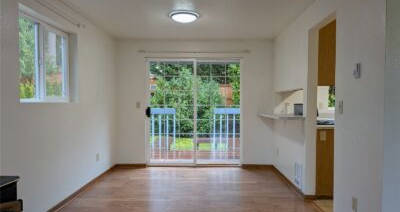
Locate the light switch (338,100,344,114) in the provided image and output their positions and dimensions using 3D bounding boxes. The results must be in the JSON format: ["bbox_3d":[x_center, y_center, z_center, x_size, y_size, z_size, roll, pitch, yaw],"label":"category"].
[{"bbox_3d":[1.314,0.015,2.586,0.009,0.117,0.073,0,1,1],"label":"light switch"}]

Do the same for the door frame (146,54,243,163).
[{"bbox_3d":[-0.117,0.107,5.250,1.810,2.030,0.100,0,1,1],"label":"door frame"}]

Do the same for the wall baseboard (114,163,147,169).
[{"bbox_3d":[-1.313,1.143,5.255,0.600,0.078,0.014,0,1,1],"label":"wall baseboard"}]

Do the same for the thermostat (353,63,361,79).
[{"bbox_3d":[1.297,-0.295,2.311,0.030,0.125,0.078,0,1,1],"label":"thermostat"}]

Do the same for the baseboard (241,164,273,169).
[{"bbox_3d":[1.075,1.137,5.208,0.565,0.074,0.014,0,1,1],"label":"baseboard"}]

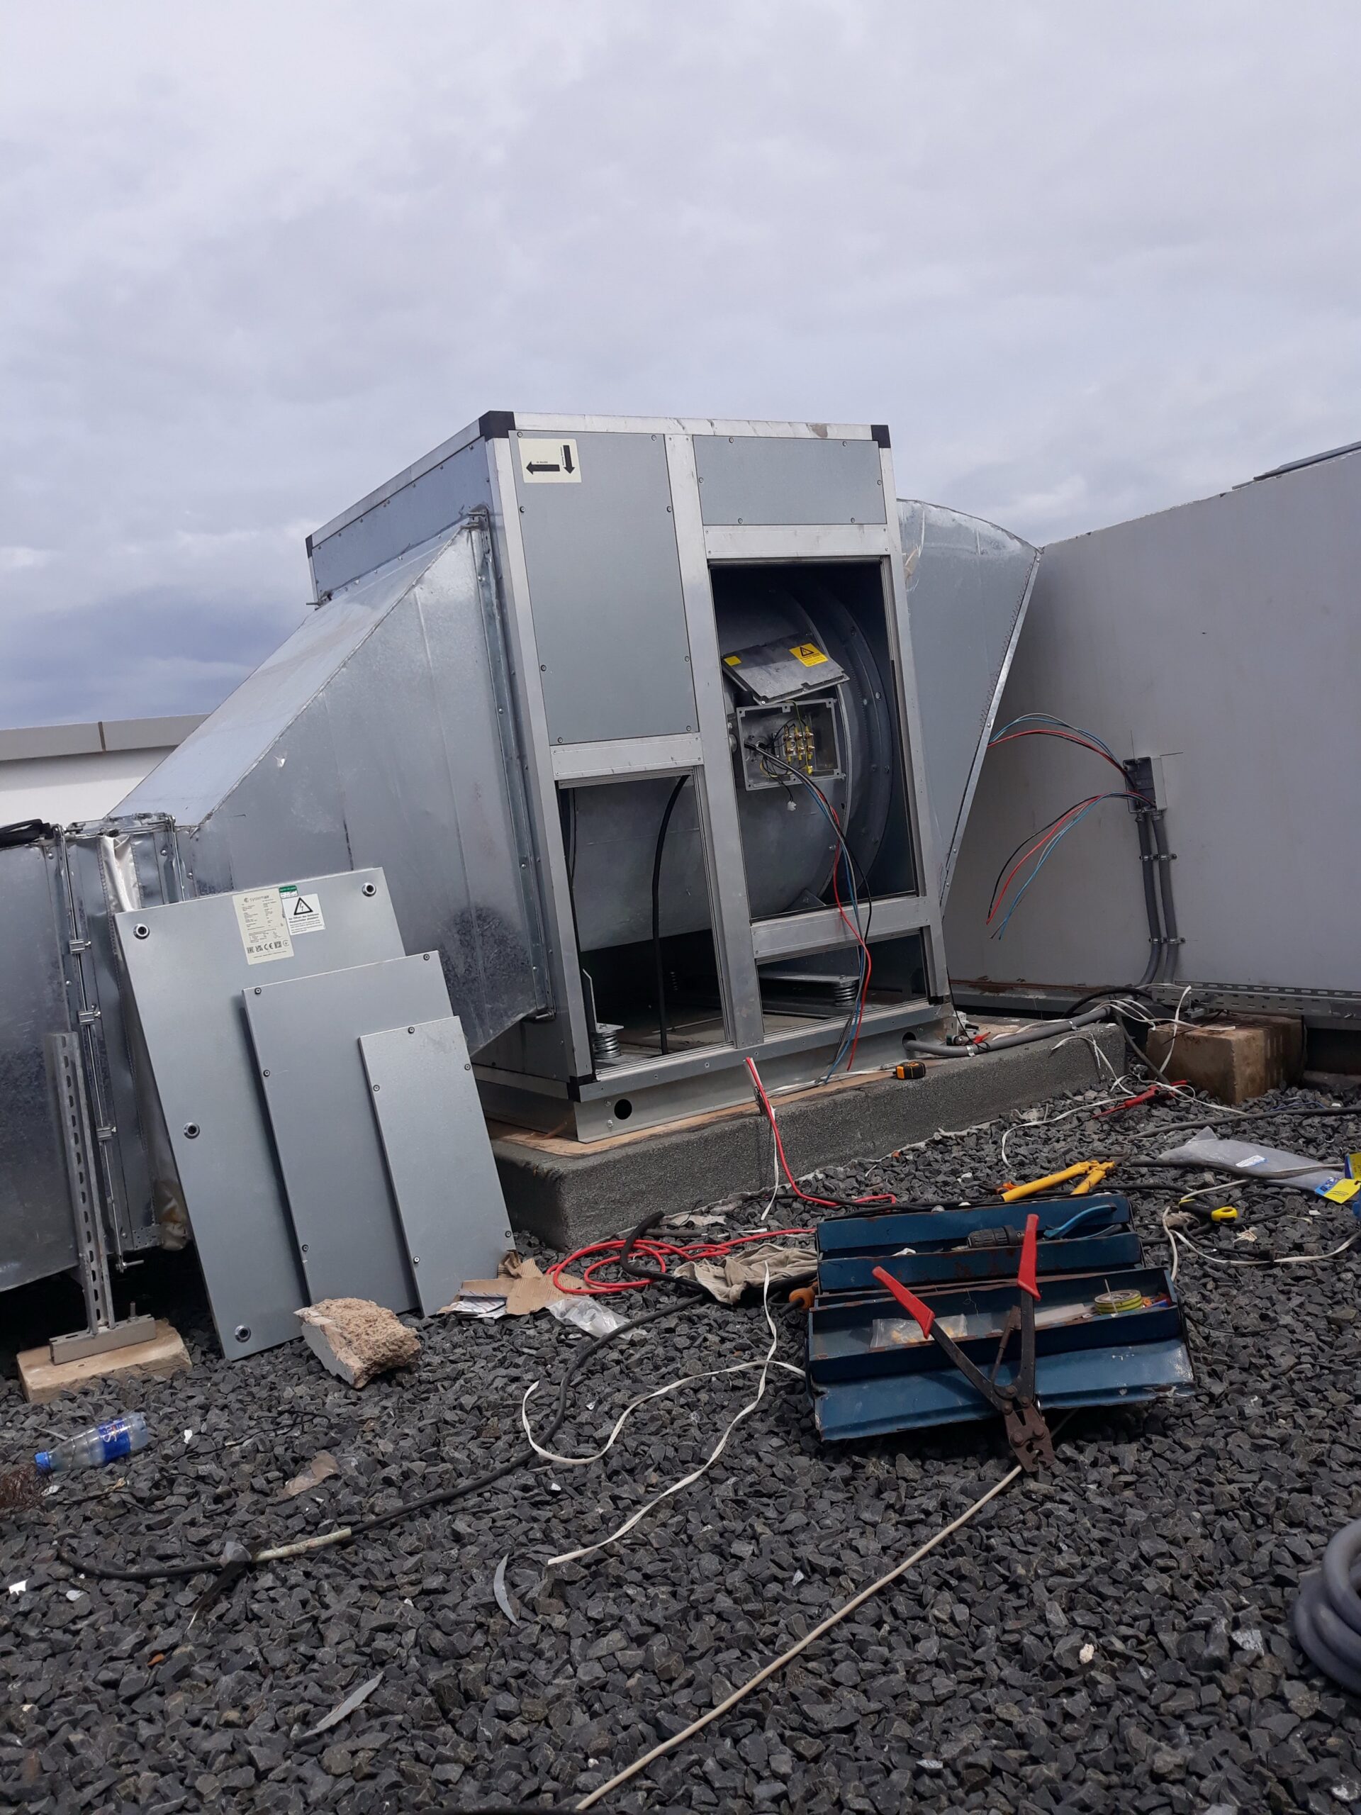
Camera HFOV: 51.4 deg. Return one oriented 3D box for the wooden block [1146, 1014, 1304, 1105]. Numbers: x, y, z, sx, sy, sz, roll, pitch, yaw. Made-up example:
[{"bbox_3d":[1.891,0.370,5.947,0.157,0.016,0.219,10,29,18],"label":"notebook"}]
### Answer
[{"bbox_3d":[1.625,0.453,4.242,0.283,0.197,0.333,-10,5,-29],"label":"wooden block"}]

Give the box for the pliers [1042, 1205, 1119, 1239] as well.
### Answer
[{"bbox_3d":[0.652,0.539,2.380,0.180,0.024,0.055,-19,29,1],"label":"pliers"}]

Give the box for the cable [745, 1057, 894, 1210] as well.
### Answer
[{"bbox_3d":[0.337,0.574,3.676,0.480,0.348,0.150,-3,6,45],"label":"cable"}]

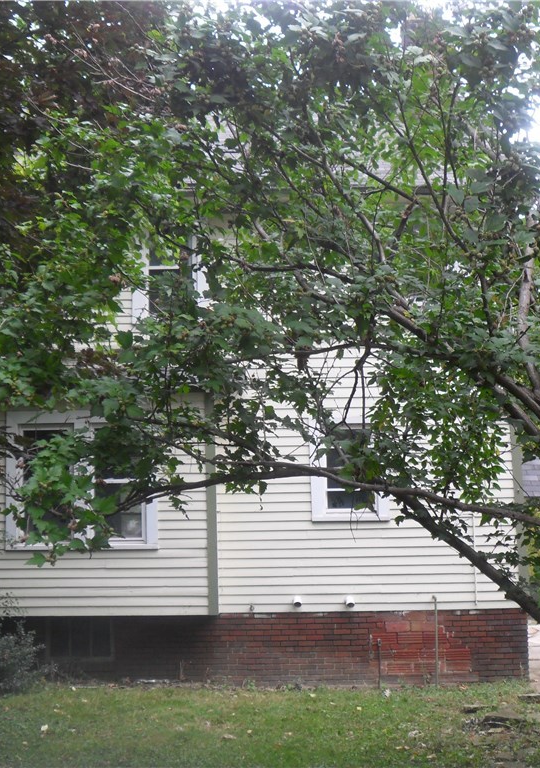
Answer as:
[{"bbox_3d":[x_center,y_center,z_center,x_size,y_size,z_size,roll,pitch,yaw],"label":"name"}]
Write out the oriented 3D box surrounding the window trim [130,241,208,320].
[{"bbox_3d":[-1.281,-1.394,13.300,0.990,1.270,0.140,-1,-7,1],"label":"window trim"}]

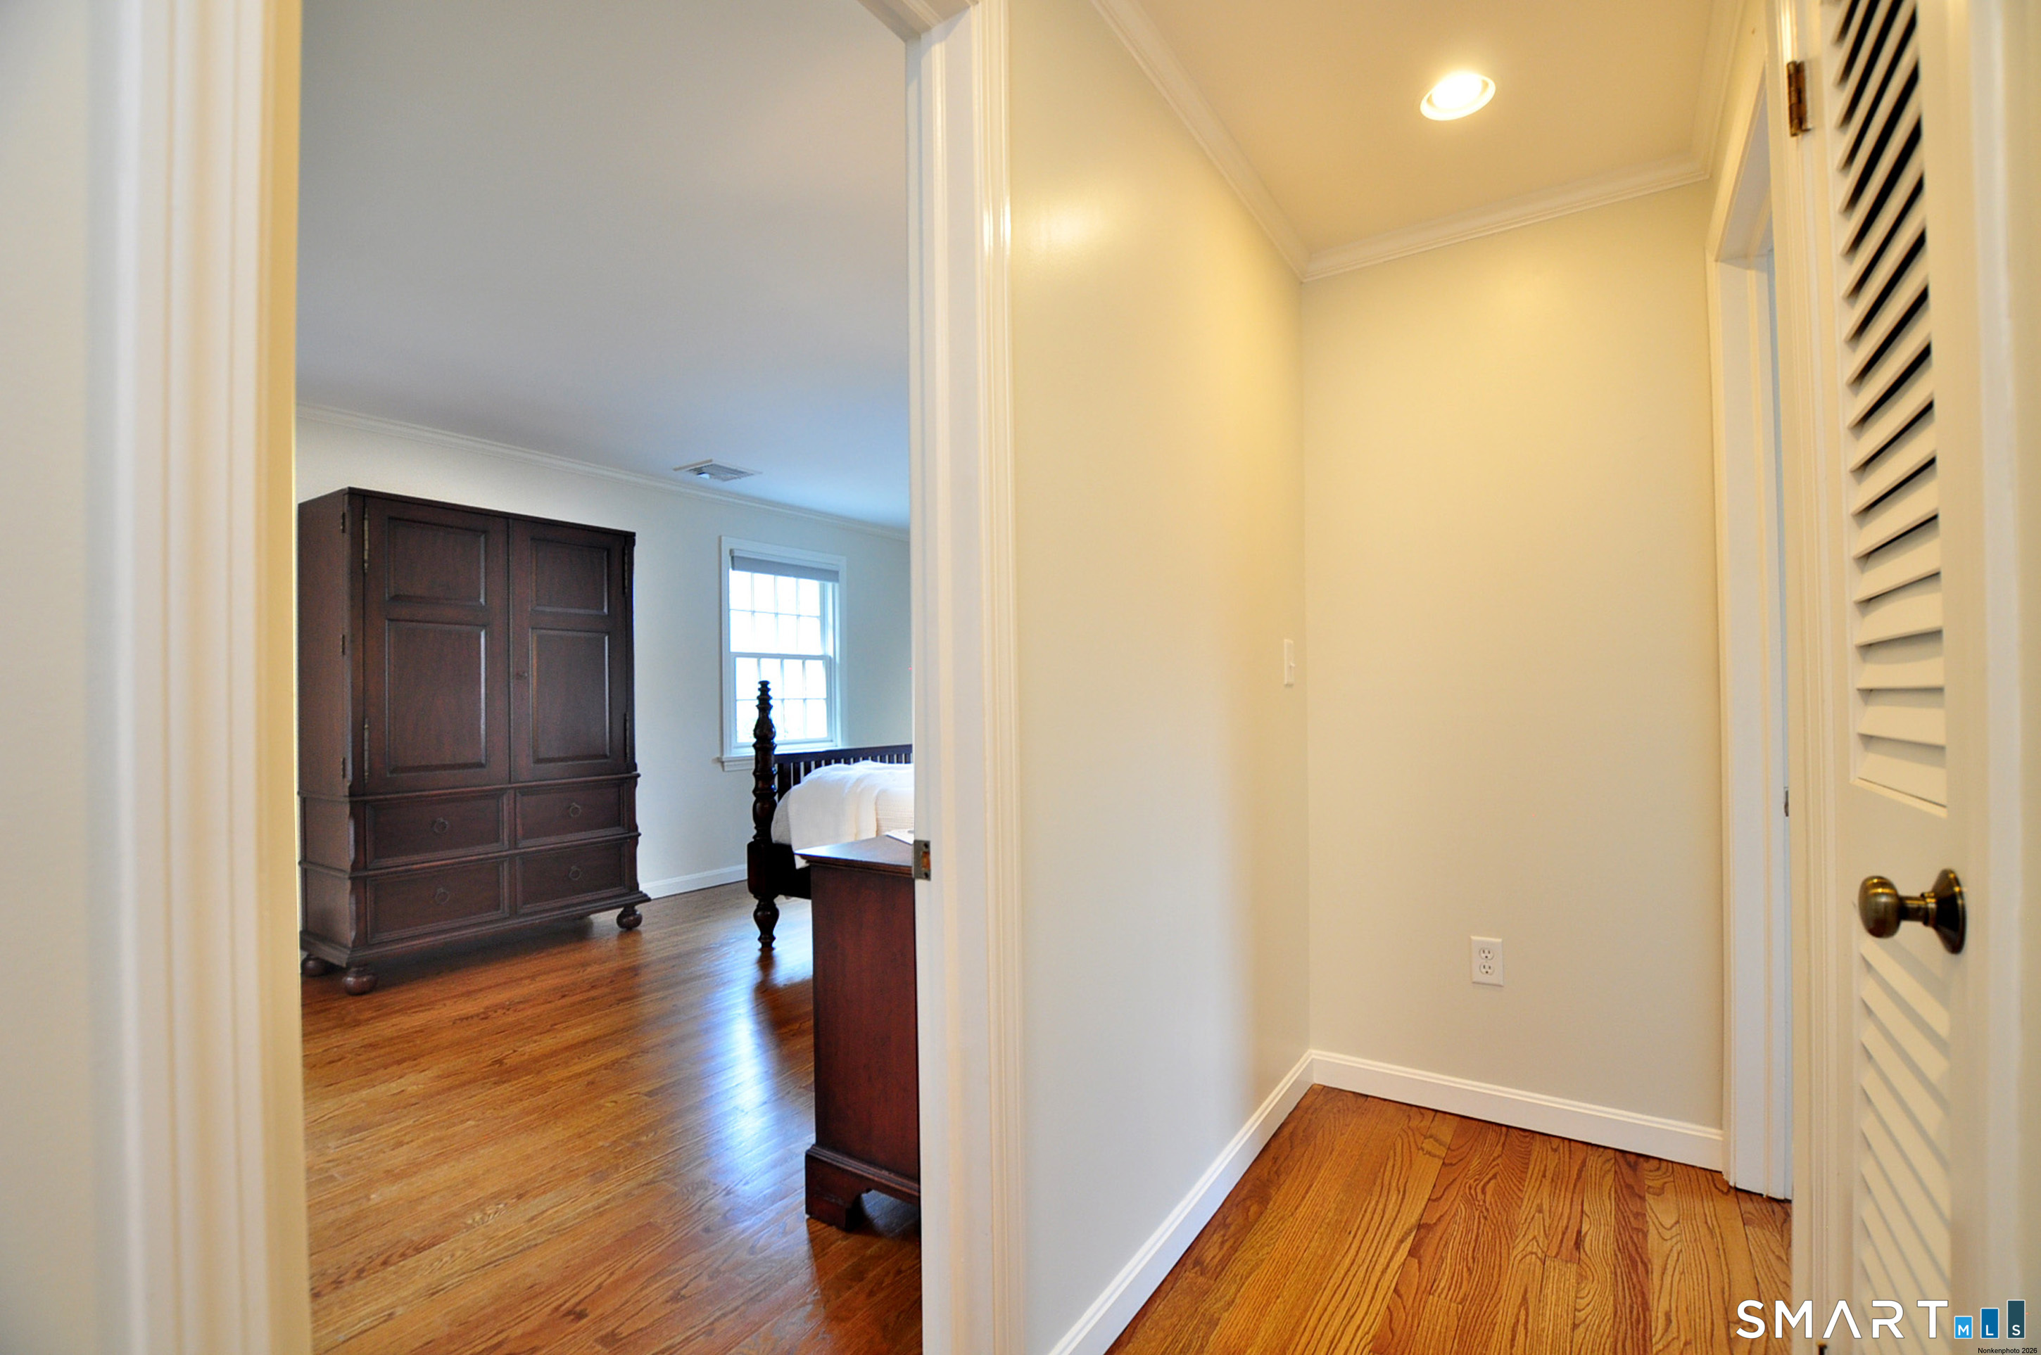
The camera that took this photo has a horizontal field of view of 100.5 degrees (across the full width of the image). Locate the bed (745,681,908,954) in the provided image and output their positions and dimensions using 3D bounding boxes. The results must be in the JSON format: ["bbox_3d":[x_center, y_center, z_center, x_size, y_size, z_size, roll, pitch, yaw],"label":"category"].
[{"bbox_3d":[0.210,0.566,3.741,2.200,1.200,1.670,-1,-1,35],"label":"bed"}]

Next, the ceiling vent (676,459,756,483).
[{"bbox_3d":[-1.607,-1.093,4.533,0.340,0.020,0.325,-1,-1,35],"label":"ceiling vent"}]

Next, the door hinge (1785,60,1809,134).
[{"bbox_3d":[0.940,-0.703,1.030,0.016,0.090,0.030,-1,-1,35],"label":"door hinge"}]

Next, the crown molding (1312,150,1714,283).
[{"bbox_3d":[1.175,-1.156,2.152,0.900,0.060,0.037,-1,-1,31],"label":"crown molding"}]

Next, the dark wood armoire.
[{"bbox_3d":[-2.298,0.255,3.683,0.520,1.865,1.175,-1,-1,35],"label":"dark wood armoire"}]

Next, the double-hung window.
[{"bbox_3d":[-1.483,-0.181,5.381,0.100,1.270,0.965,-1,-1,35],"label":"double-hung window"}]

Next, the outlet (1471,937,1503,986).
[{"bbox_3d":[1.176,0.717,2.140,0.071,0.115,0.008,-1,-1,31],"label":"outlet"}]

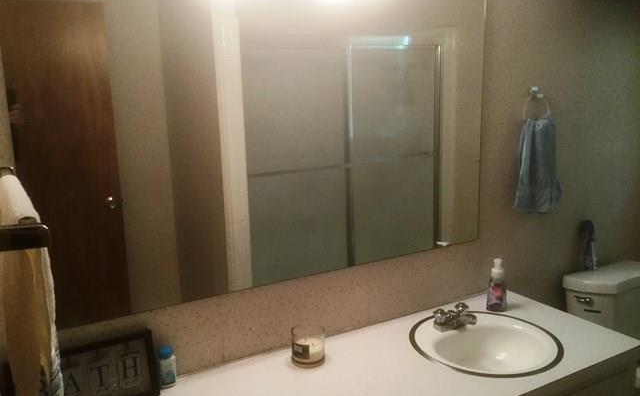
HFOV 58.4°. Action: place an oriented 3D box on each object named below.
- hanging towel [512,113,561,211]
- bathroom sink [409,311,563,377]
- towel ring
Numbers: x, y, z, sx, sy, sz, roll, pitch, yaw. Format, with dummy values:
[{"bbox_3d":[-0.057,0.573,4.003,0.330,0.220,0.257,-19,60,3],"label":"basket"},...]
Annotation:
[{"bbox_3d":[0.828,-0.126,2.183,0.210,0.348,0.070,-7,13,-29],"label":"hanging towel"},{"bbox_3d":[0.525,0.533,1.850,0.490,0.170,0.475,-7,13,-29],"label":"bathroom sink"},{"bbox_3d":[0.805,-0.338,2.146,0.152,0.165,0.060,-7,13,-29],"label":"towel ring"}]

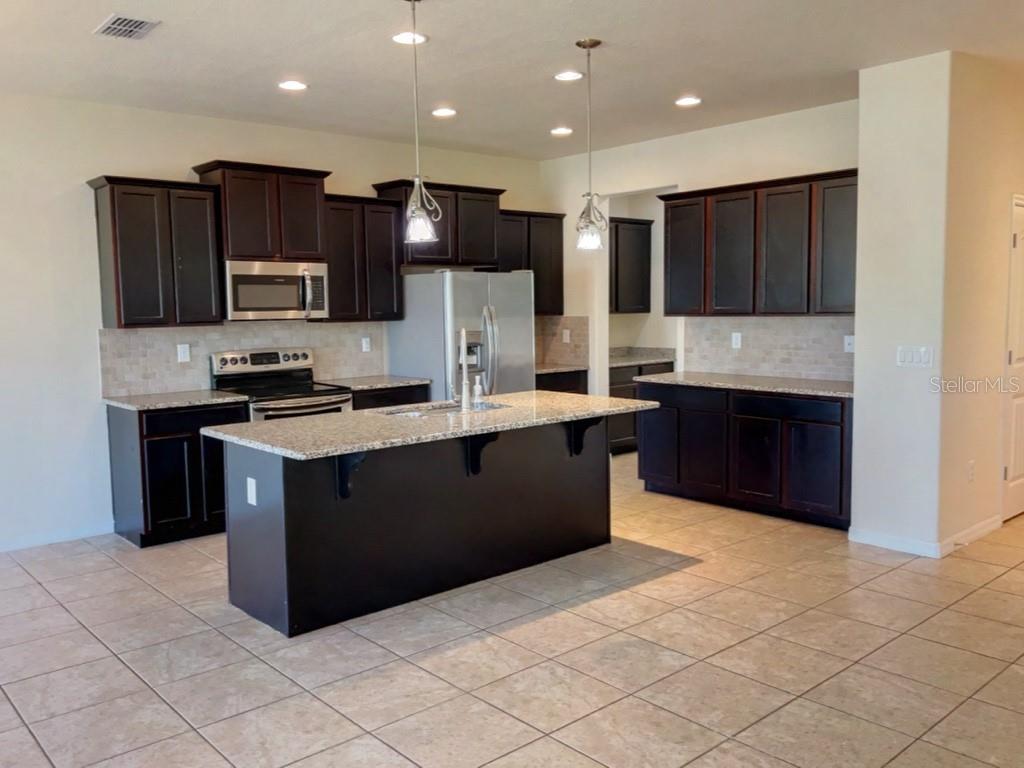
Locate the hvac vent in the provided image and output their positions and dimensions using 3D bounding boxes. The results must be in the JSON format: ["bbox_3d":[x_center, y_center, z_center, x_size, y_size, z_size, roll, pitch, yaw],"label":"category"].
[{"bbox_3d":[-1.834,-1.686,4.087,0.215,0.020,0.339,-6,7,-41],"label":"hvac vent"}]

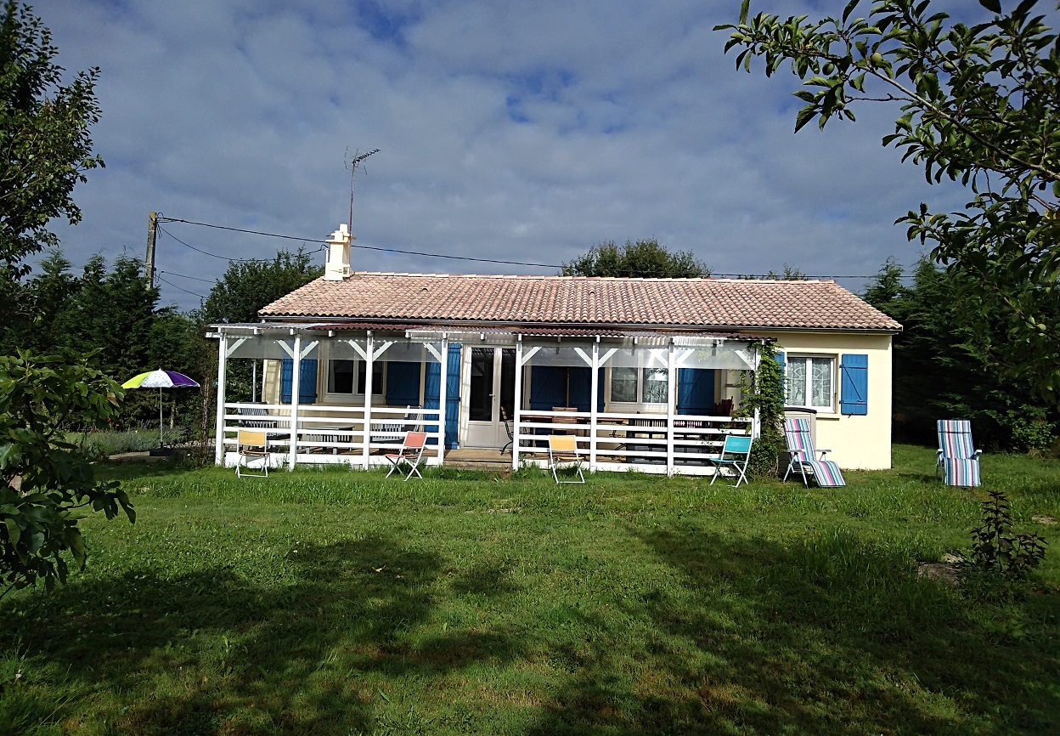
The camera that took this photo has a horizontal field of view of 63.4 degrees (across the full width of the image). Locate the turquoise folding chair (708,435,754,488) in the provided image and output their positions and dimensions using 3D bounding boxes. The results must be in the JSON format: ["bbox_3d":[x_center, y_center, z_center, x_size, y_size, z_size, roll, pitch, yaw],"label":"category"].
[{"bbox_3d":[3.080,1.419,13.122,0.460,0.720,0.500,0,-2,38],"label":"turquoise folding chair"}]

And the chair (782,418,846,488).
[{"bbox_3d":[4.449,1.302,13.525,0.640,1.050,1.050,2,-2,-17],"label":"chair"}]

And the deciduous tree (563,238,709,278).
[{"bbox_3d":[3.855,-1.218,31.884,6.000,7.238,6.000,1,-2,0],"label":"deciduous tree"}]

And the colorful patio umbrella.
[{"bbox_3d":[-7.091,0.808,16.589,1.526,1.531,1.526,1,-2,0],"label":"colorful patio umbrella"}]

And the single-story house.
[{"bbox_3d":[1.055,-0.778,20.199,12.868,5.464,12.202,1,-2,4],"label":"single-story house"}]

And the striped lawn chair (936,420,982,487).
[{"bbox_3d":[7.223,1.401,14.415,0.650,1.050,1.000,1,-2,15],"label":"striped lawn chair"}]

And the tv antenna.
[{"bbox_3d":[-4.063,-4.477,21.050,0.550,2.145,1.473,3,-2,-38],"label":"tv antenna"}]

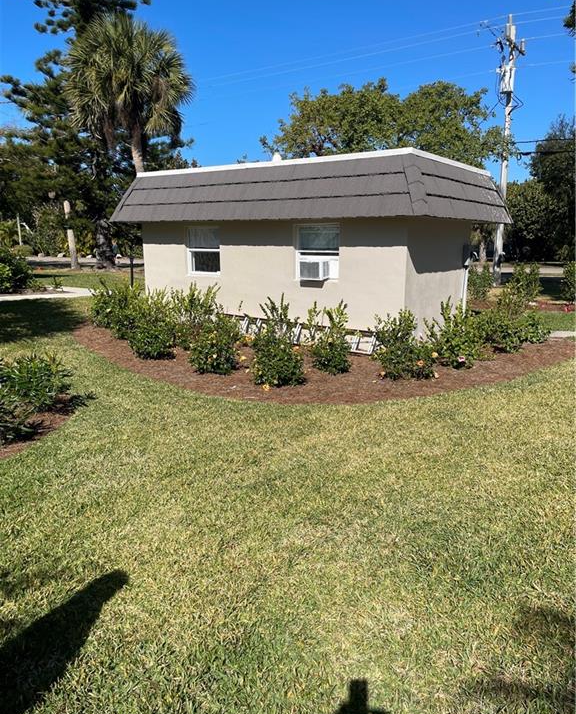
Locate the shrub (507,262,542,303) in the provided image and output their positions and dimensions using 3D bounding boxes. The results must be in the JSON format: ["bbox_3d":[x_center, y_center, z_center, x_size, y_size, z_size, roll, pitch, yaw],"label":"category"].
[{"bbox_3d":[6.525,-2.047,15.796,1.000,1.122,0.920,0,12,0],"label":"shrub"}]

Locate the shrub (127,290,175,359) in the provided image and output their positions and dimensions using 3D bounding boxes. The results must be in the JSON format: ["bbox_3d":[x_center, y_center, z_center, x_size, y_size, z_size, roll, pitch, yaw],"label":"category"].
[{"bbox_3d":[-2.302,-0.578,9.538,0.779,1.074,0.716,-3,12,-13],"label":"shrub"}]

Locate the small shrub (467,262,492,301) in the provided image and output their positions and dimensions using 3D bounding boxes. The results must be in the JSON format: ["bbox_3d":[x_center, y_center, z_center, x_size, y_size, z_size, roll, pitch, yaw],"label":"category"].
[{"bbox_3d":[5.422,-2.108,16.262,0.800,1.044,0.780,0,12,0],"label":"small shrub"}]

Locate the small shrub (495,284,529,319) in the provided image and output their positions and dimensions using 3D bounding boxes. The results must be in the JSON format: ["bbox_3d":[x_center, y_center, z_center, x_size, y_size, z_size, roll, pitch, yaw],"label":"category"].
[{"bbox_3d":[4.809,-1.166,12.325,0.750,0.806,0.700,0,12,0],"label":"small shrub"}]

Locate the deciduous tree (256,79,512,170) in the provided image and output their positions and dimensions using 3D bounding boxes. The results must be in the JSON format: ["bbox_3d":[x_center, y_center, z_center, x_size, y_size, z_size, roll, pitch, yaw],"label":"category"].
[{"bbox_3d":[3.066,-5.087,17.631,7.400,6.300,6.400,0,12,0],"label":"deciduous tree"}]

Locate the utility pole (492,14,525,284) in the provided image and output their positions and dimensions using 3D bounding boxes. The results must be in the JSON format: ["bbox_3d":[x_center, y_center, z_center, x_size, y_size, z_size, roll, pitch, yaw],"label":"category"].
[{"bbox_3d":[7.656,-7.169,20.590,0.900,9.200,0.700,0,12,0],"label":"utility pole"}]

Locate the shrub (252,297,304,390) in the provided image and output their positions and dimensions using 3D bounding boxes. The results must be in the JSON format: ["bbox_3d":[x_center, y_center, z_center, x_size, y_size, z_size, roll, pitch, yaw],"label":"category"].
[{"bbox_3d":[-0.117,-0.215,7.058,0.660,1.074,0.640,0,12,0],"label":"shrub"}]

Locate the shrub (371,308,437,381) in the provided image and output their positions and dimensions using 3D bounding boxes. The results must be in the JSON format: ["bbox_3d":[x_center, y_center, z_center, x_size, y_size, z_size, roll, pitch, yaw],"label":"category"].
[{"bbox_3d":[1.708,-0.235,8.336,0.907,0.907,0.834,3,12,11],"label":"shrub"}]

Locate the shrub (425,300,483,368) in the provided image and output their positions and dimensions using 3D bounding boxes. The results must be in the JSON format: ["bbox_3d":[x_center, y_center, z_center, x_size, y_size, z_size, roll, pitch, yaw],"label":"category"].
[{"bbox_3d":[2.638,-0.418,9.073,0.895,0.973,0.823,4,12,16],"label":"shrub"}]

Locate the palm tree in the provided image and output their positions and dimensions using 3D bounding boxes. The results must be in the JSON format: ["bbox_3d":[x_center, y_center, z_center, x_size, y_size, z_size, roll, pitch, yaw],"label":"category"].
[{"bbox_3d":[-5.180,-6.724,19.548,4.232,9.062,4.147,-3,12,-14],"label":"palm tree"}]

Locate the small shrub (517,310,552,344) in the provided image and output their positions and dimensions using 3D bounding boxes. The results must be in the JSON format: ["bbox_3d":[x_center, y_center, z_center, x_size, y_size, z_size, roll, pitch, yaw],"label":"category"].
[{"bbox_3d":[4.722,-0.597,11.026,0.634,0.547,0.583,5,13,23],"label":"small shrub"}]

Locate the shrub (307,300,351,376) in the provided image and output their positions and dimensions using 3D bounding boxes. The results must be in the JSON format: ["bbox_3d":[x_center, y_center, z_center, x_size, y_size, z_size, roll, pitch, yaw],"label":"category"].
[{"bbox_3d":[0.601,-0.307,8.423,0.631,1.008,0.580,1,12,4],"label":"shrub"}]

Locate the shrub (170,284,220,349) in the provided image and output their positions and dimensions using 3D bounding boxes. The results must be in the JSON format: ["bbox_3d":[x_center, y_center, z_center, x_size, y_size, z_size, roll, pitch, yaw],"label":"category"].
[{"bbox_3d":[-1.694,-0.777,10.442,0.887,1.102,0.816,-2,12,-9],"label":"shrub"}]

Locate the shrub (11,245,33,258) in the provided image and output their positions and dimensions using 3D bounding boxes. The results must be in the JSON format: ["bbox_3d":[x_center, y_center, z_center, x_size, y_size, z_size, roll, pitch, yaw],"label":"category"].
[{"bbox_3d":[-21.091,-8.285,45.548,1.800,1.021,1.600,0,12,0],"label":"shrub"}]

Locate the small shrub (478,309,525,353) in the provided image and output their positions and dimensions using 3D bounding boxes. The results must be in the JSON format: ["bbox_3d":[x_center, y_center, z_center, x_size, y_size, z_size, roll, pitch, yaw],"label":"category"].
[{"bbox_3d":[3.396,-0.422,9.106,0.740,0.659,0.700,0,12,0],"label":"small shrub"}]

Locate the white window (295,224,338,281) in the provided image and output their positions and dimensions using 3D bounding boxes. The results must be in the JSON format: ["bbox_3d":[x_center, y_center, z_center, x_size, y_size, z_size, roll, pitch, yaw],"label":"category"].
[{"bbox_3d":[0.523,-1.729,9.524,0.880,0.950,0.150,8,14,34],"label":"white window"}]

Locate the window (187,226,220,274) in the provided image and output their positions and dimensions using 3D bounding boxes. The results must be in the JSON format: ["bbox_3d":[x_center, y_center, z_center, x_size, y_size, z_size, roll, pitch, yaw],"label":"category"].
[{"bbox_3d":[-1.706,-2.156,11.712,0.920,0.975,0.110,8,14,35],"label":"window"}]

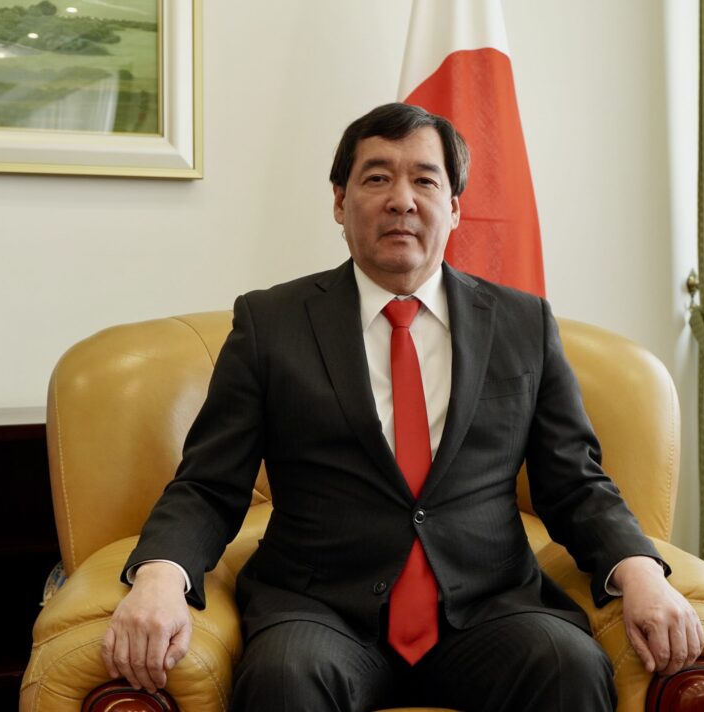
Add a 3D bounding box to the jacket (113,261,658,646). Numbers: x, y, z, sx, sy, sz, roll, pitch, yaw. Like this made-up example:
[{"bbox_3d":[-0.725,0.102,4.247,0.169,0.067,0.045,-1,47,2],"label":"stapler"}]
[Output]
[{"bbox_3d":[0.042,0.118,1.720,0.660,0.540,0.500,0,3,-7],"label":"jacket"}]

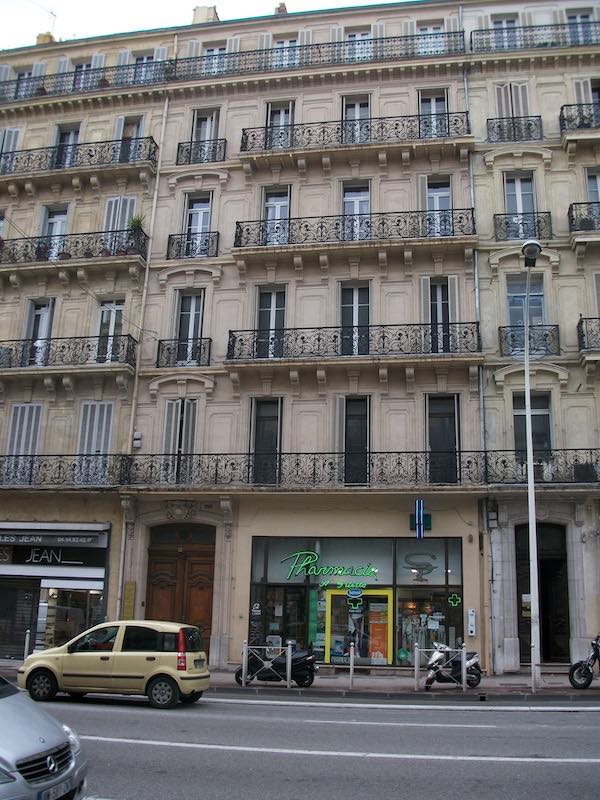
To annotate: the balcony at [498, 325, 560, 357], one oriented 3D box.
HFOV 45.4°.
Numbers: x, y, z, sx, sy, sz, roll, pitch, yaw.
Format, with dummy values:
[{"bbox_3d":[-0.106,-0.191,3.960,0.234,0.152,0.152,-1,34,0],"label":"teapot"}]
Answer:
[{"bbox_3d":[6.584,-1.693,20.608,1.670,0.920,0.350,-1,-16,9],"label":"balcony"}]

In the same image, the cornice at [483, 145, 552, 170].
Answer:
[{"bbox_3d":[6.753,-7.546,22.304,2.035,0.670,0.300,-1,-16,9],"label":"cornice"}]

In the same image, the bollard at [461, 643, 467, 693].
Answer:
[{"bbox_3d":[3.383,5.535,14.796,0.100,1.000,0.100,-1,-16,9],"label":"bollard"}]

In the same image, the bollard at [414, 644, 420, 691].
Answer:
[{"bbox_3d":[2.451,5.580,14.943,0.100,0.980,0.100,-1,-16,9],"label":"bollard"}]

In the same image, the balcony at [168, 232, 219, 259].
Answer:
[{"bbox_3d":[-3.223,-4.619,21.884,1.550,0.830,0.300,-1,-16,9],"label":"balcony"}]

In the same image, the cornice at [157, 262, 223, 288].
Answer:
[{"bbox_3d":[-3.269,-3.783,21.748,2.003,0.631,0.270,-1,-15,10],"label":"cornice"}]

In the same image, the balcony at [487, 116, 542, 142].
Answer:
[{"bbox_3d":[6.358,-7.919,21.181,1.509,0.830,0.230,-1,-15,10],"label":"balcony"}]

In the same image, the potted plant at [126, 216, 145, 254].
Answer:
[{"bbox_3d":[-5.072,-5.036,22.102,0.578,1.457,0.500,-1,-15,10],"label":"potted plant"}]

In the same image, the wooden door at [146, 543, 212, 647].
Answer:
[{"bbox_3d":[-3.437,5.934,20.720,1.900,3.423,0.150,-1,-16,9],"label":"wooden door"}]

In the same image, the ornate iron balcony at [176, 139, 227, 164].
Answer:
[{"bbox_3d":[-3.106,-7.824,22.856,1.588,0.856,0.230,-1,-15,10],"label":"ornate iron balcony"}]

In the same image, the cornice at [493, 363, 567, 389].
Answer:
[{"bbox_3d":[6.177,-0.657,19.198,2.000,0.720,0.320,-1,-16,9],"label":"cornice"}]

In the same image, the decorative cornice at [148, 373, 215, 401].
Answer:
[{"bbox_3d":[-3.394,-0.446,20.865,1.939,0.659,0.270,-1,-15,10],"label":"decorative cornice"}]

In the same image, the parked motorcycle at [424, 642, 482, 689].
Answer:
[{"bbox_3d":[3.290,5.661,15.303,1.720,1.040,0.650,10,-17,-28],"label":"parked motorcycle"}]

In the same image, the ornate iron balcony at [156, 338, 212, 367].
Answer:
[{"bbox_3d":[-3.335,-1.313,20.982,1.570,0.830,0.300,-1,-16,9],"label":"ornate iron balcony"}]

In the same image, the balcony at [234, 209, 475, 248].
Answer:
[{"bbox_3d":[1.553,-4.871,20.996,6.934,0.867,0.620,-1,-15,10],"label":"balcony"}]

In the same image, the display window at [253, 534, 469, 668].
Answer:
[{"bbox_3d":[1.424,5.241,18.750,5.542,3.231,0.200,-1,-15,10],"label":"display window"}]

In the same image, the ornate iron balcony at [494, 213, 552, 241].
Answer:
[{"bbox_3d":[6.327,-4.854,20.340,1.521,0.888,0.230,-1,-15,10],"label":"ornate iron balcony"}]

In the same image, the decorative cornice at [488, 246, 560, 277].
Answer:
[{"bbox_3d":[6.663,-4.119,21.325,1.983,0.790,0.300,-1,-16,9],"label":"decorative cornice"}]

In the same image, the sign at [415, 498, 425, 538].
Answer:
[{"bbox_3d":[3.020,3.000,18.058,0.230,1.020,0.800,-1,-16,9],"label":"sign"}]

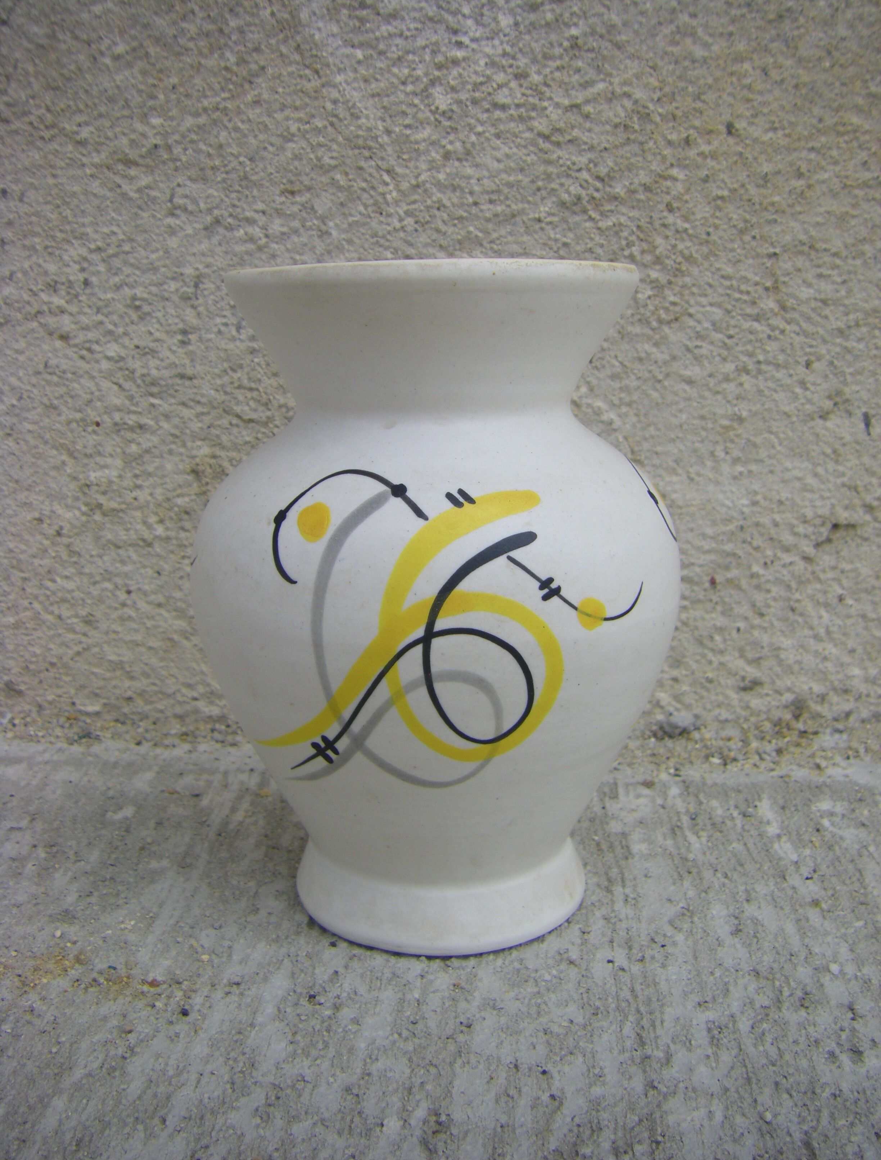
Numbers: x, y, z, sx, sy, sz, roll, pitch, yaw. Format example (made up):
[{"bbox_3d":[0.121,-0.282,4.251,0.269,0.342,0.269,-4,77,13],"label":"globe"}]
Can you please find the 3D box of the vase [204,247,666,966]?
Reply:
[{"bbox_3d":[-0.001,0.004,0.389,0.143,0.190,0.143,-1,11,0],"label":"vase"}]

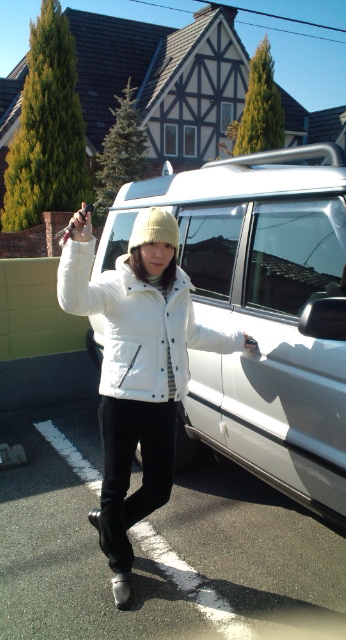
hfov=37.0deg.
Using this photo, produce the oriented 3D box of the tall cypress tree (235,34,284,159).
[{"bbox_3d":[2.372,-4.420,13.939,1.700,6.050,1.700,0,10,0],"label":"tall cypress tree"}]

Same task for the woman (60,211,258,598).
[{"bbox_3d":[-0.049,0.340,2.124,0.840,1.590,0.500,-4,11,-20],"label":"woman"}]

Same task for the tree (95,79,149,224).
[{"bbox_3d":[-1.186,-3.272,12.112,1.500,4.450,1.500,0,10,0],"label":"tree"}]

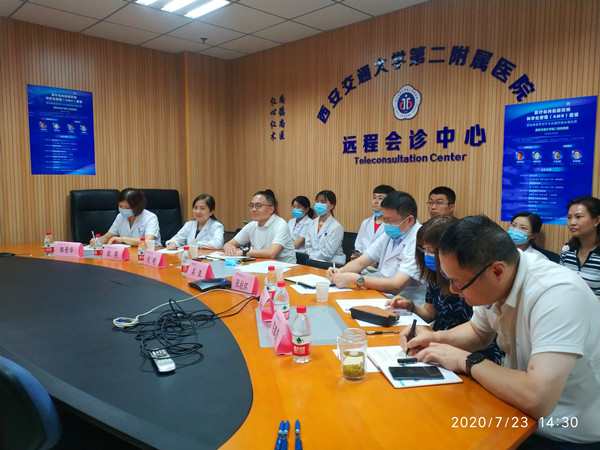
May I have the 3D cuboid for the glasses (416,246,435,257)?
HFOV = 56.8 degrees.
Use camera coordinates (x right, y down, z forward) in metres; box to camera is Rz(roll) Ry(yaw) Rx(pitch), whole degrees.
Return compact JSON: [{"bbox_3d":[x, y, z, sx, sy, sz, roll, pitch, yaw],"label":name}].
[{"bbox_3d":[0.544,0.111,2.330,0.140,0.045,0.140,5,28,40],"label":"glasses"}]

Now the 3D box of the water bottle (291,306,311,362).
[{"bbox_3d":[0.007,0.368,1.866,0.062,0.187,0.062,0,5,0],"label":"water bottle"}]

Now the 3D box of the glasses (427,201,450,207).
[{"bbox_3d":[1.005,-0.155,3.990,0.135,0.043,0.140,-3,5,-40],"label":"glasses"}]

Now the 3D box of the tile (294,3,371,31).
[{"bbox_3d":[0.284,-1.810,4.840,0.460,0.020,0.600,-3,6,-42],"label":"tile"}]

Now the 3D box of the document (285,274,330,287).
[{"bbox_3d":[0.075,0.334,3.290,0.330,0.015,0.230,5,7,44],"label":"document"}]

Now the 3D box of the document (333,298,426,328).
[{"bbox_3d":[0.367,0.403,2.575,0.295,0.005,0.490,0,5,-6],"label":"document"}]

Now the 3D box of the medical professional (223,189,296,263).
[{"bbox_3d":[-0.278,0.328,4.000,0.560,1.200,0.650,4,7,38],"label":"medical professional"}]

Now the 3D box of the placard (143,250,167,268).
[{"bbox_3d":[-1.026,0.239,3.923,0.088,0.100,0.225,-4,6,-39],"label":"placard"}]

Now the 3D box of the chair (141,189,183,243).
[{"bbox_3d":[-1.370,0.300,5.050,0.620,1.200,0.660,1,4,9],"label":"chair"}]

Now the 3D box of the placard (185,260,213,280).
[{"bbox_3d":[-0.635,0.285,3.520,0.075,0.095,0.215,-3,5,-42],"label":"placard"}]

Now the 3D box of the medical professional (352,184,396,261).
[{"bbox_3d":[0.575,0.355,4.330,0.500,1.300,0.720,4,6,43],"label":"medical professional"}]

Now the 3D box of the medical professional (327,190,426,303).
[{"bbox_3d":[0.460,0.430,3.000,0.680,1.220,0.550,-3,6,-35],"label":"medical professional"}]

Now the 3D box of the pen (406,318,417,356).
[{"bbox_3d":[0.386,0.390,1.920,0.011,0.132,0.011,17,-18,6],"label":"pen"}]

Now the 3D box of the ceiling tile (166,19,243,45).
[{"bbox_3d":[-0.910,-1.850,5.380,0.600,0.020,0.600,-3,6,-42],"label":"ceiling tile"}]

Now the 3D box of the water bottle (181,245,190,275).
[{"bbox_3d":[-0.724,0.229,3.520,0.064,0.185,0.064,0,5,0],"label":"water bottle"}]

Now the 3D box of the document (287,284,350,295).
[{"bbox_3d":[0.121,0.357,3.130,0.296,0.004,0.235,-1,5,-16],"label":"document"}]

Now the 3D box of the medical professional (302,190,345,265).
[{"bbox_3d":[0.140,0.355,4.650,0.720,1.270,0.480,-4,6,-44],"label":"medical professional"}]

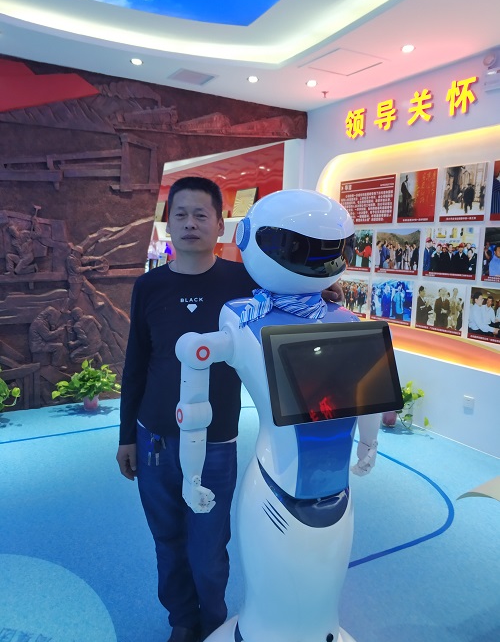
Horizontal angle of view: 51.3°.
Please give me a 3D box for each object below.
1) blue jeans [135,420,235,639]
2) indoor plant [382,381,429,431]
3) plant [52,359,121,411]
[{"bbox_3d":[-0.217,0.716,1.837,0.370,0.850,0.280,1,8,-5],"label":"blue jeans"},{"bbox_3d":[1.209,0.663,4.298,0.500,0.410,0.460,-3,9,-30],"label":"indoor plant"},{"bbox_3d":[-1.399,0.541,4.482,0.570,0.440,0.450,-3,9,-30],"label":"plant"}]

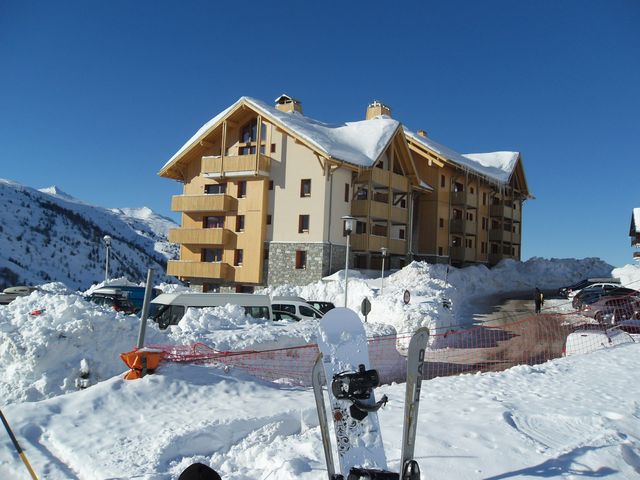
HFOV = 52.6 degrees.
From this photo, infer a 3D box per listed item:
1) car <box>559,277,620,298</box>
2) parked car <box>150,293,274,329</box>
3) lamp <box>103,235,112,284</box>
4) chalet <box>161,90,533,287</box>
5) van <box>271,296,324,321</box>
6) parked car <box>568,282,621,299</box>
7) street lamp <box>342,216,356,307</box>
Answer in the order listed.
[{"bbox_3d":[20.139,3.674,48.000,4.400,1.680,1.800,2,-3,13],"label":"car"},{"bbox_3d":[-4.944,3.388,27.000,5.600,2.420,2.000,4,-3,-32],"label":"parked car"},{"bbox_3d":[-15.763,2.095,48.000,0.550,4.900,0.550,3,-3,0],"label":"lamp"},{"bbox_3d":[6.100,-3.062,68.076,20.500,18.000,42.500,1,-3,34],"label":"chalet"},{"bbox_3d":[-1.475,3.956,33.500,4.600,1.950,1.870,4,-3,-30],"label":"van"},{"bbox_3d":[19.636,3.774,45.300,4.400,1.450,1.770,2,-3,13],"label":"parked car"},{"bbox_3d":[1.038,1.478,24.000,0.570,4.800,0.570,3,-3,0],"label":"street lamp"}]

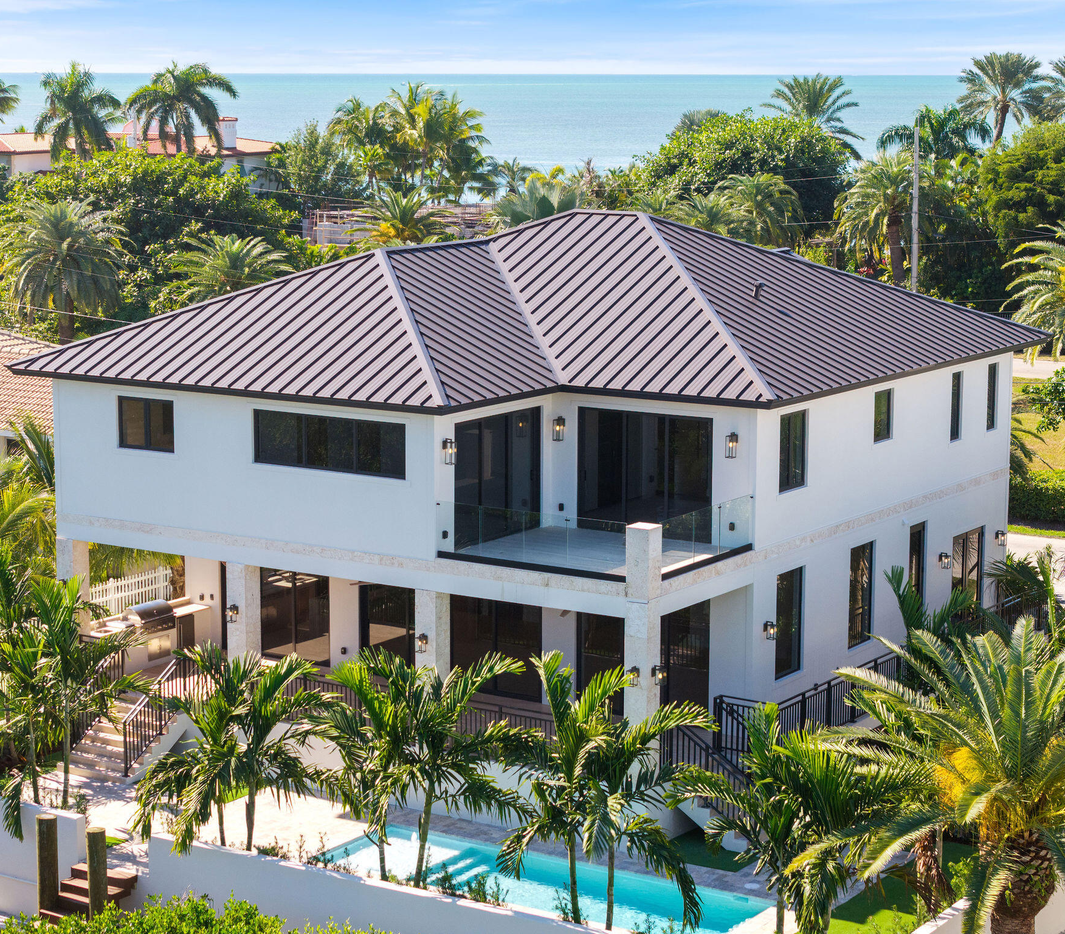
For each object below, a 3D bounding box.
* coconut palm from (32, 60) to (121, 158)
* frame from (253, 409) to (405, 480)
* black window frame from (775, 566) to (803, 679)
[{"bbox_3d":[-31.180,-20.261,173.155,5.900,15.010,5.900,0,9,0],"label":"coconut palm"},{"bbox_3d":[-3.943,-0.465,49.358,3.793,1.091,0.120,6,11,33],"label":"frame"},{"bbox_3d":[5.129,3.139,51.018,0.120,2.176,1.196,6,11,33],"label":"black window frame"}]

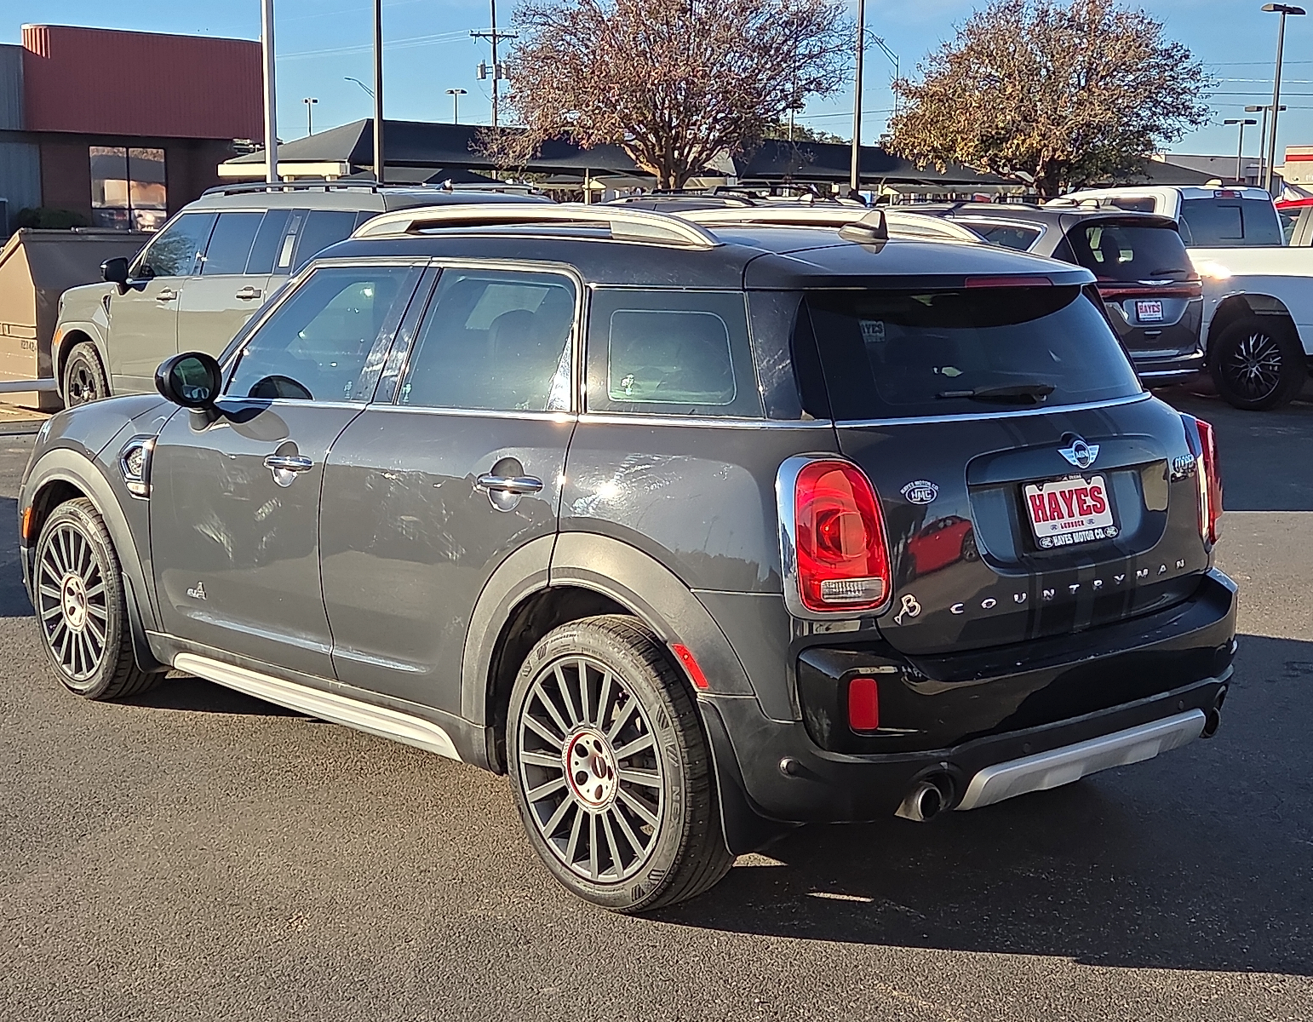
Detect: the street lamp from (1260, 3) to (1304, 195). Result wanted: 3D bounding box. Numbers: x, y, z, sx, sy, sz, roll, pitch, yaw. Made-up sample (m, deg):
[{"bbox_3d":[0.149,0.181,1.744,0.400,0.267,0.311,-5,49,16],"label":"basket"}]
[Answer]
[{"bbox_3d":[14.946,-8.432,45.855,1.100,7.300,0.350,-4,9,-28],"label":"street lamp"}]

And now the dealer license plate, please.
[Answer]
[{"bbox_3d":[0.954,0.001,4.325,0.312,0.162,0.020,-7,-6,-41],"label":"dealer license plate"}]

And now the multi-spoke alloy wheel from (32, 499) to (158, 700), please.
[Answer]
[{"bbox_3d":[-1.851,0.289,6.334,0.230,0.675,0.675,-7,11,-41],"label":"multi-spoke alloy wheel"}]

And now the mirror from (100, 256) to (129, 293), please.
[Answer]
[{"bbox_3d":[-4.072,-1.776,14.200,0.200,0.265,0.130,-7,11,-41],"label":"mirror"}]

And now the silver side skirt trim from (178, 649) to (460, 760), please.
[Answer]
[{"bbox_3d":[-0.967,0.524,5.255,0.085,0.115,1.520,-7,11,-41],"label":"silver side skirt trim"}]

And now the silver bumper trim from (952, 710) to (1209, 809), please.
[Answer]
[{"bbox_3d":[0.997,0.574,4.363,0.885,0.118,0.105,-7,11,-41],"label":"silver bumper trim"}]

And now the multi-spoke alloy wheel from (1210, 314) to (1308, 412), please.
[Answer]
[{"bbox_3d":[5.396,-1.323,16.950,0.290,0.830,0.830,-7,11,-41],"label":"multi-spoke alloy wheel"}]

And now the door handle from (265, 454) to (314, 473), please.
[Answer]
[{"bbox_3d":[-1.003,-0.130,5.184,0.048,0.043,0.238,-7,7,-41],"label":"door handle"}]

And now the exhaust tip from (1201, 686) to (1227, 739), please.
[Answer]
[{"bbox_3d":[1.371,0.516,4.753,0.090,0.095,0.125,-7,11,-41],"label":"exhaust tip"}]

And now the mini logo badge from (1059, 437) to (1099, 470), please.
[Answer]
[{"bbox_3d":[0.960,-0.128,4.293,0.150,0.068,0.018,-7,-4,-41],"label":"mini logo badge"}]

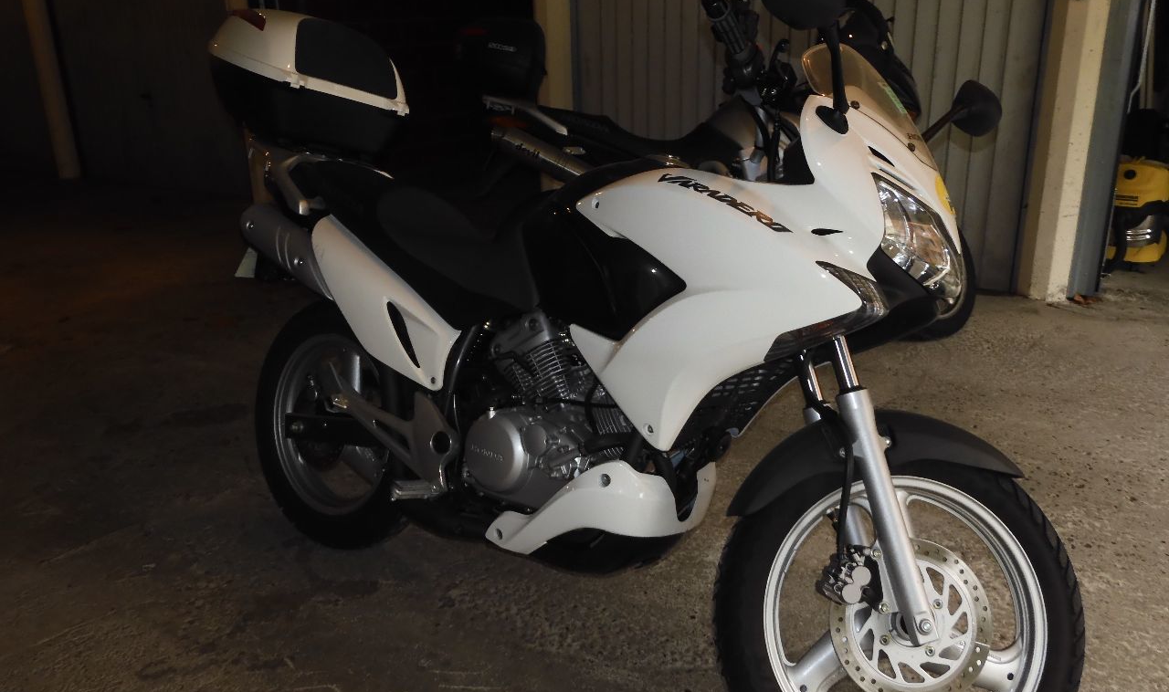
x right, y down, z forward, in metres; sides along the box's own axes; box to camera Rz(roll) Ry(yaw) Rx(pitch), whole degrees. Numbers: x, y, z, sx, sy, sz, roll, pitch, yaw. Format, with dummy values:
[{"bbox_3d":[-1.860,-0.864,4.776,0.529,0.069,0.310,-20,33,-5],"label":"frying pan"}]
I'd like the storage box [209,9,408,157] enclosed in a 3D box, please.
[{"bbox_3d":[-0.745,-0.696,2.523,0.440,0.320,0.430,20,12,35],"label":"storage box"}]

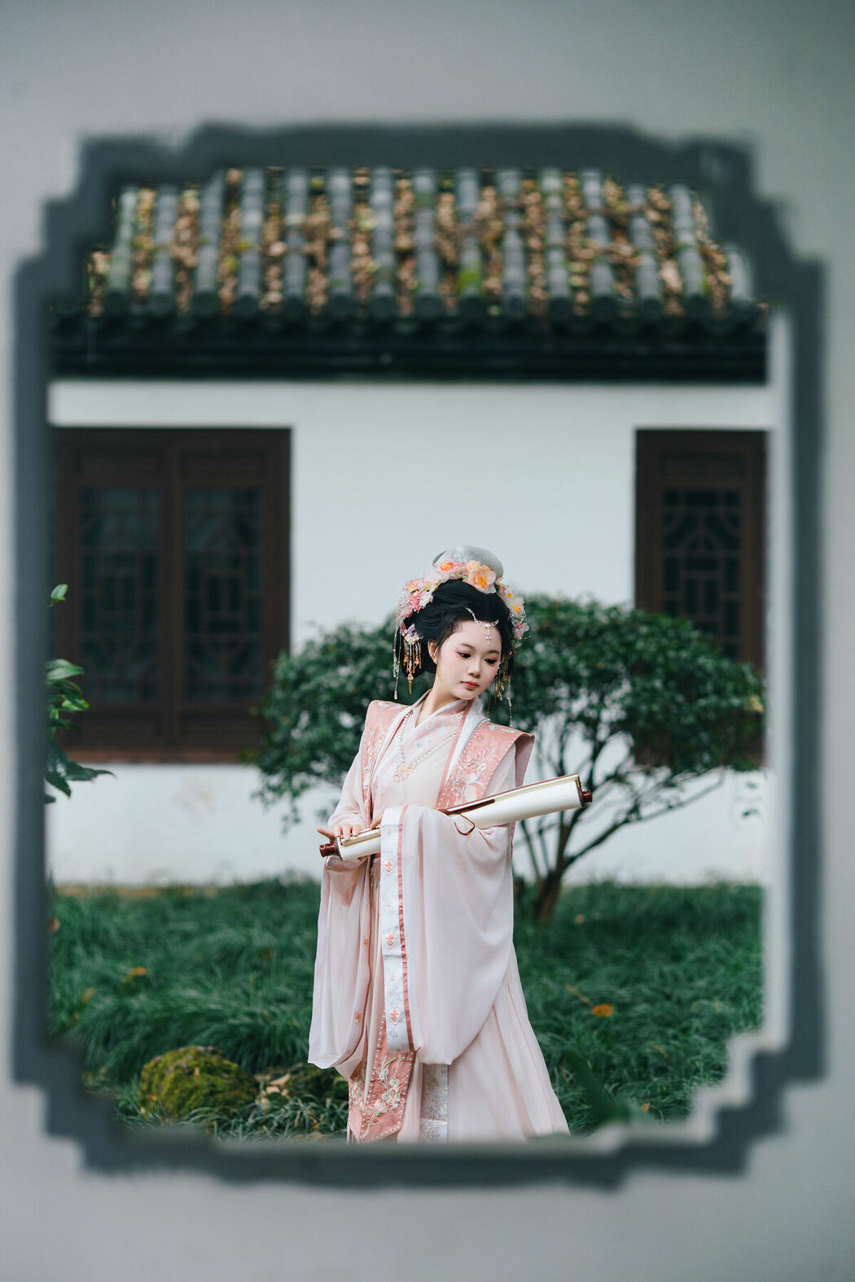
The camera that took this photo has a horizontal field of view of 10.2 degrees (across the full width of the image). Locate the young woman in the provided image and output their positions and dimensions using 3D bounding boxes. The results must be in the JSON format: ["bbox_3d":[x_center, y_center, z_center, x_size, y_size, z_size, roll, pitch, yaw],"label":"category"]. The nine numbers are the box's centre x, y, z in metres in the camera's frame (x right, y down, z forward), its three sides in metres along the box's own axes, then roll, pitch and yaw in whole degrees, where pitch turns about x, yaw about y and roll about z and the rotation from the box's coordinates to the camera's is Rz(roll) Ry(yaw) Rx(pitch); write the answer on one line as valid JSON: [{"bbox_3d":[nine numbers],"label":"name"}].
[{"bbox_3d":[0.033,0.634,10.400,0.600,1.690,0.500,0,0,33],"label":"young woman"}]

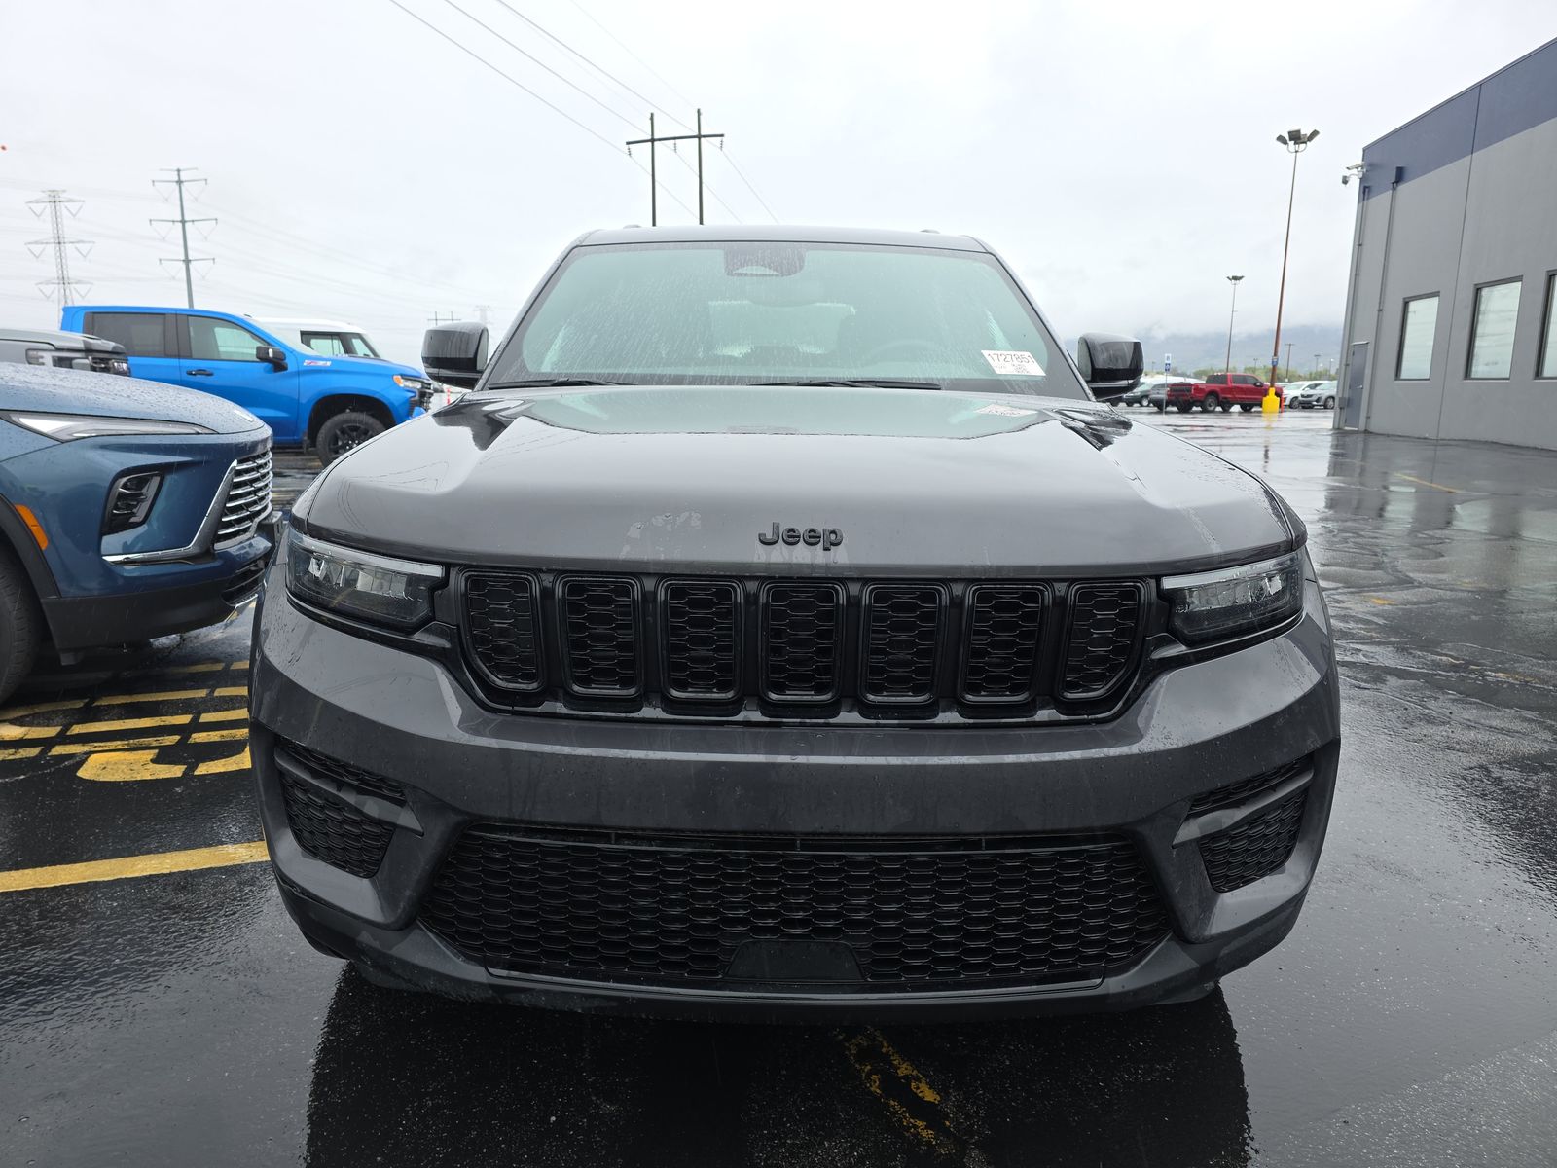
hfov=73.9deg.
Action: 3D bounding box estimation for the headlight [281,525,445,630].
[{"bbox_3d":[-0.687,-0.014,1.714,0.350,0.140,0.310,1,11,-1],"label":"headlight"}]

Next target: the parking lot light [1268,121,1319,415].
[{"bbox_3d":[25.192,-15.417,51.410,2.100,13.543,2.100,1,11,0],"label":"parking lot light"}]

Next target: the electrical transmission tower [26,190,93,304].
[{"bbox_3d":[-140.118,-59.324,204.917,14.500,35.324,6.000,2,11,5],"label":"electrical transmission tower"}]

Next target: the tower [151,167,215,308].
[{"bbox_3d":[-111.549,-59.129,197.721,13.800,38.722,2.000,2,11,5],"label":"tower"}]

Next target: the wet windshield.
[{"bbox_3d":[0.028,-0.789,3.010,1.660,0.510,0.890,1,11,-1],"label":"wet windshield"}]

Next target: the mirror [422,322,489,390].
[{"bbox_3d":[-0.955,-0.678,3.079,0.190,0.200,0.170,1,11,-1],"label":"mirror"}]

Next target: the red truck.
[{"bbox_3d":[24.982,-10.550,57.195,6.300,2.060,2.040,-3,12,-18],"label":"red truck"}]

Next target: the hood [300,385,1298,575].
[{"bbox_3d":[0.035,-0.264,2.139,1.710,0.285,1.340,1,11,-1],"label":"hood"}]

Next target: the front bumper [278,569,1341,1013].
[{"bbox_3d":[0.033,0.312,1.758,1.900,0.720,0.490,1,11,-1],"label":"front bumper"}]

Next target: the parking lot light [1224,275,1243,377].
[{"bbox_3d":[50.553,-27.654,116.381,2.100,13.543,2.100,1,11,0],"label":"parking lot light"}]

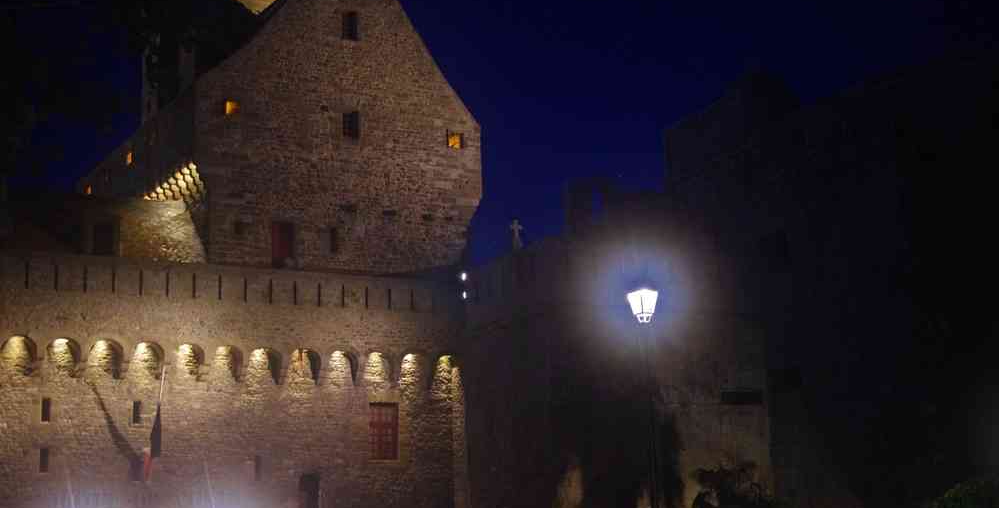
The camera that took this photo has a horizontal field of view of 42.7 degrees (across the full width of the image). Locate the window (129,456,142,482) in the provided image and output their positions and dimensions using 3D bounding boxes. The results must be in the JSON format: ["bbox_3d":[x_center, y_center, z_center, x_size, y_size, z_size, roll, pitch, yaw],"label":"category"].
[{"bbox_3d":[-11.640,6.860,40.816,0.367,0.800,0.250,5,-15,-24],"label":"window"}]

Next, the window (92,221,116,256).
[{"bbox_3d":[-16.090,-0.630,52.000,0.854,1.301,0.250,5,-15,-24],"label":"window"}]

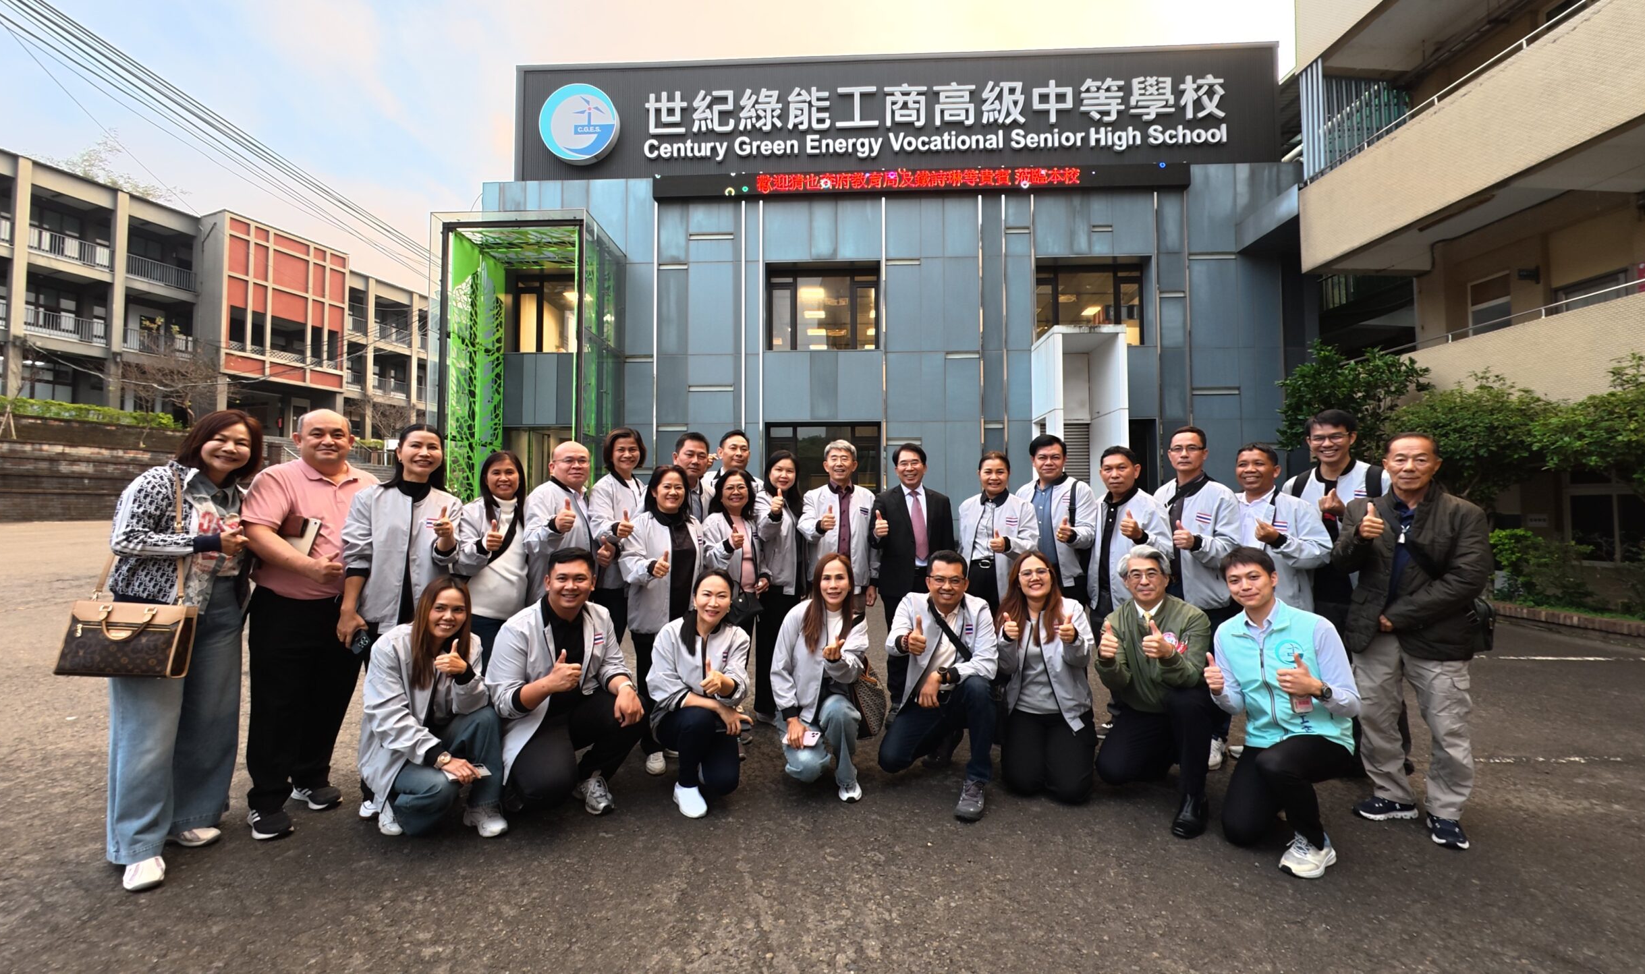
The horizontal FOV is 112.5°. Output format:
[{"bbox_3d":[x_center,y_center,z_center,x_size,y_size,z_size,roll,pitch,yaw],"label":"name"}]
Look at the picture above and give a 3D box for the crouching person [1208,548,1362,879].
[{"bbox_3d":[1.855,0.815,2.239,0.550,1.130,0.680,-1,-2,38],"label":"crouching person"}]

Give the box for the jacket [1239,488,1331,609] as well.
[{"bbox_3d":[2.340,0.323,2.800,0.360,0.630,0.470,1,-2,-38],"label":"jacket"}]

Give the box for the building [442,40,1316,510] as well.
[{"bbox_3d":[1.500,-4.067,15.730,19.200,11.700,9.600,0,-2,2],"label":"building"}]

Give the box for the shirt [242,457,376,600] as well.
[{"bbox_3d":[-2.185,0.175,2.340,0.340,0.620,0.490,-1,-2,33],"label":"shirt"}]

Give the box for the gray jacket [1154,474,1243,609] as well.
[{"bbox_3d":[1.910,0.279,2.793,0.450,0.650,0.310,-2,-2,42],"label":"gray jacket"}]

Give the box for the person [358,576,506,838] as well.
[{"bbox_3d":[-1.660,0.881,2.354,0.550,1.000,0.600,1,-2,-38],"label":"person"}]

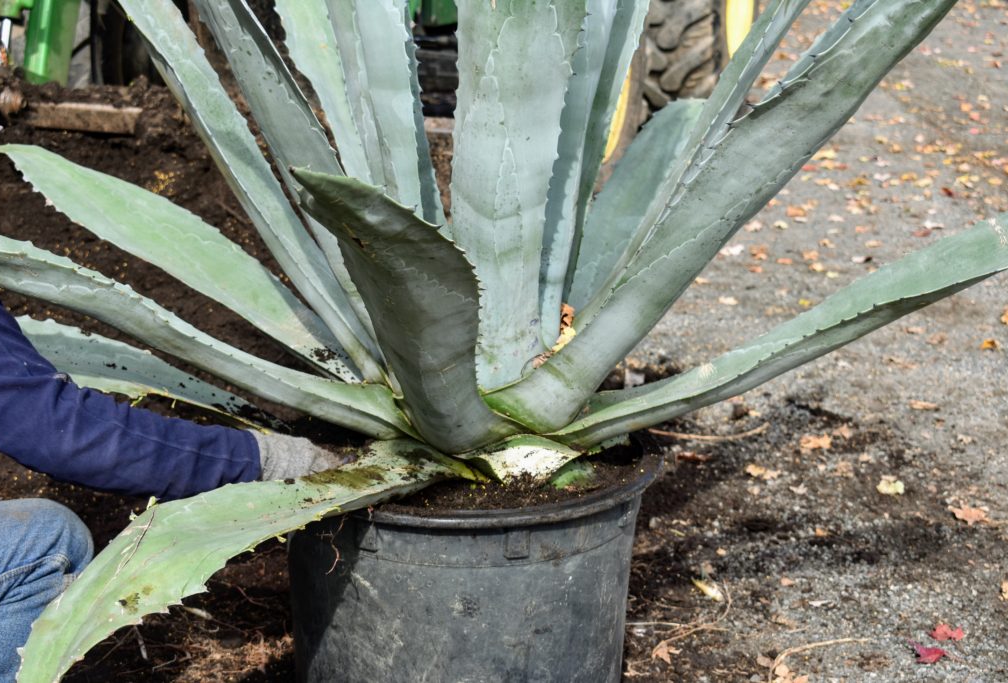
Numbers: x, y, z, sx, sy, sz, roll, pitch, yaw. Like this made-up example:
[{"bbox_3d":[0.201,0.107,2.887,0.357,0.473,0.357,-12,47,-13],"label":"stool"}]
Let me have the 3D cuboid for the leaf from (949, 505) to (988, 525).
[{"bbox_3d":[0.991,0.369,4.187,0.085,0.020,0.070,4,15,14],"label":"leaf"}]

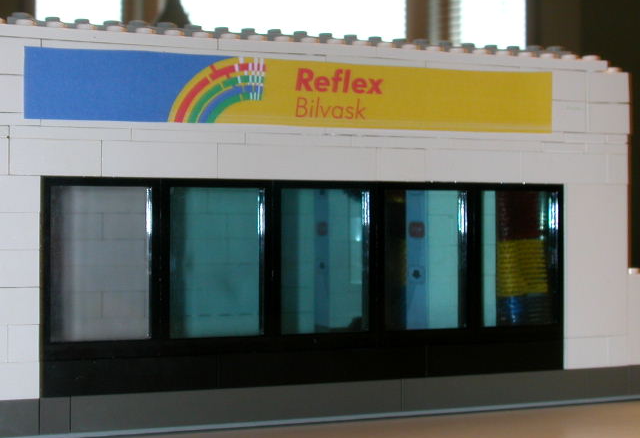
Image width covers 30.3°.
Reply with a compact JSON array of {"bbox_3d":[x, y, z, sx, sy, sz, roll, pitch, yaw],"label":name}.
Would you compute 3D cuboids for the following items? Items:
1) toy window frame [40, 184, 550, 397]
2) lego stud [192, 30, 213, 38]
[{"bbox_3d":[0.000,0.018,0.340,0.160,0.058,0.008,0,0,-22],"label":"toy window frame"},{"bbox_3d":[-0.033,-0.051,0.327,0.005,0.002,0.005,0,0,-22],"label":"lego stud"}]

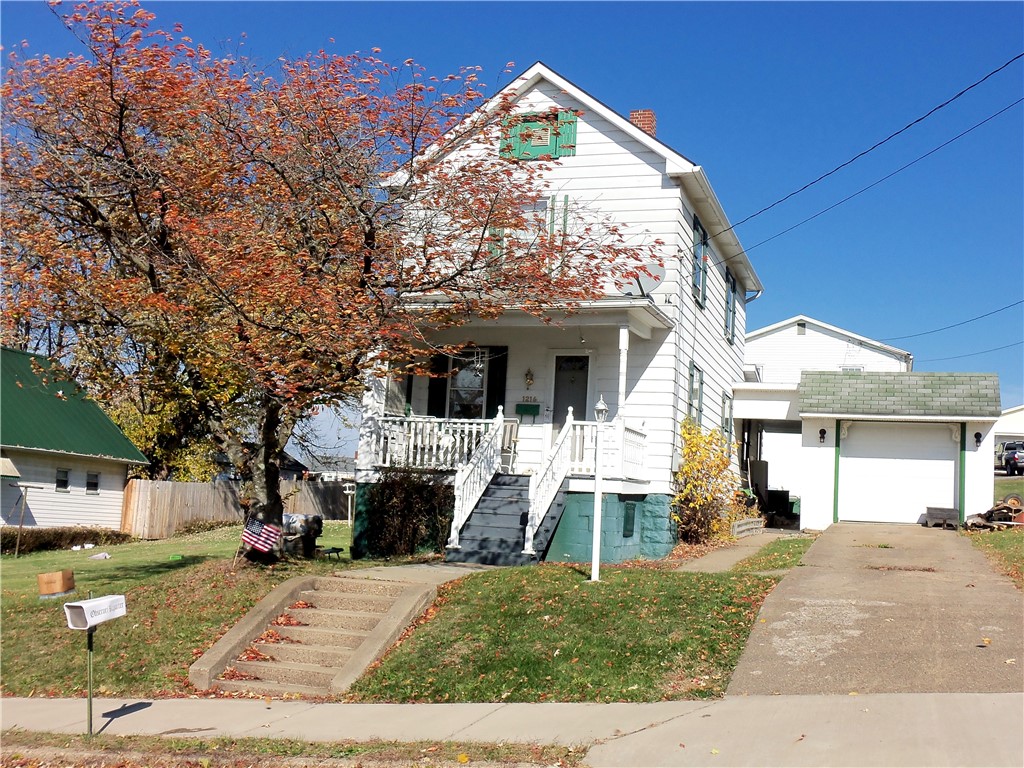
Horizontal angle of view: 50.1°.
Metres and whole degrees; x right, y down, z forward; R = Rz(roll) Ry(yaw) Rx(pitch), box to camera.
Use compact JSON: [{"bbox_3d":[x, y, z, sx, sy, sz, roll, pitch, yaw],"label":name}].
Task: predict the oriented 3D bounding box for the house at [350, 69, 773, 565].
[{"bbox_3d":[1.321,-0.960,21.535,5.680,8.650,12.700,1,-7,19],"label":"house"}]

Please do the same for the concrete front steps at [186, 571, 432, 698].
[{"bbox_3d":[-1.946,2.611,11.498,1.714,1.061,2.315,1,-7,21],"label":"concrete front steps"}]

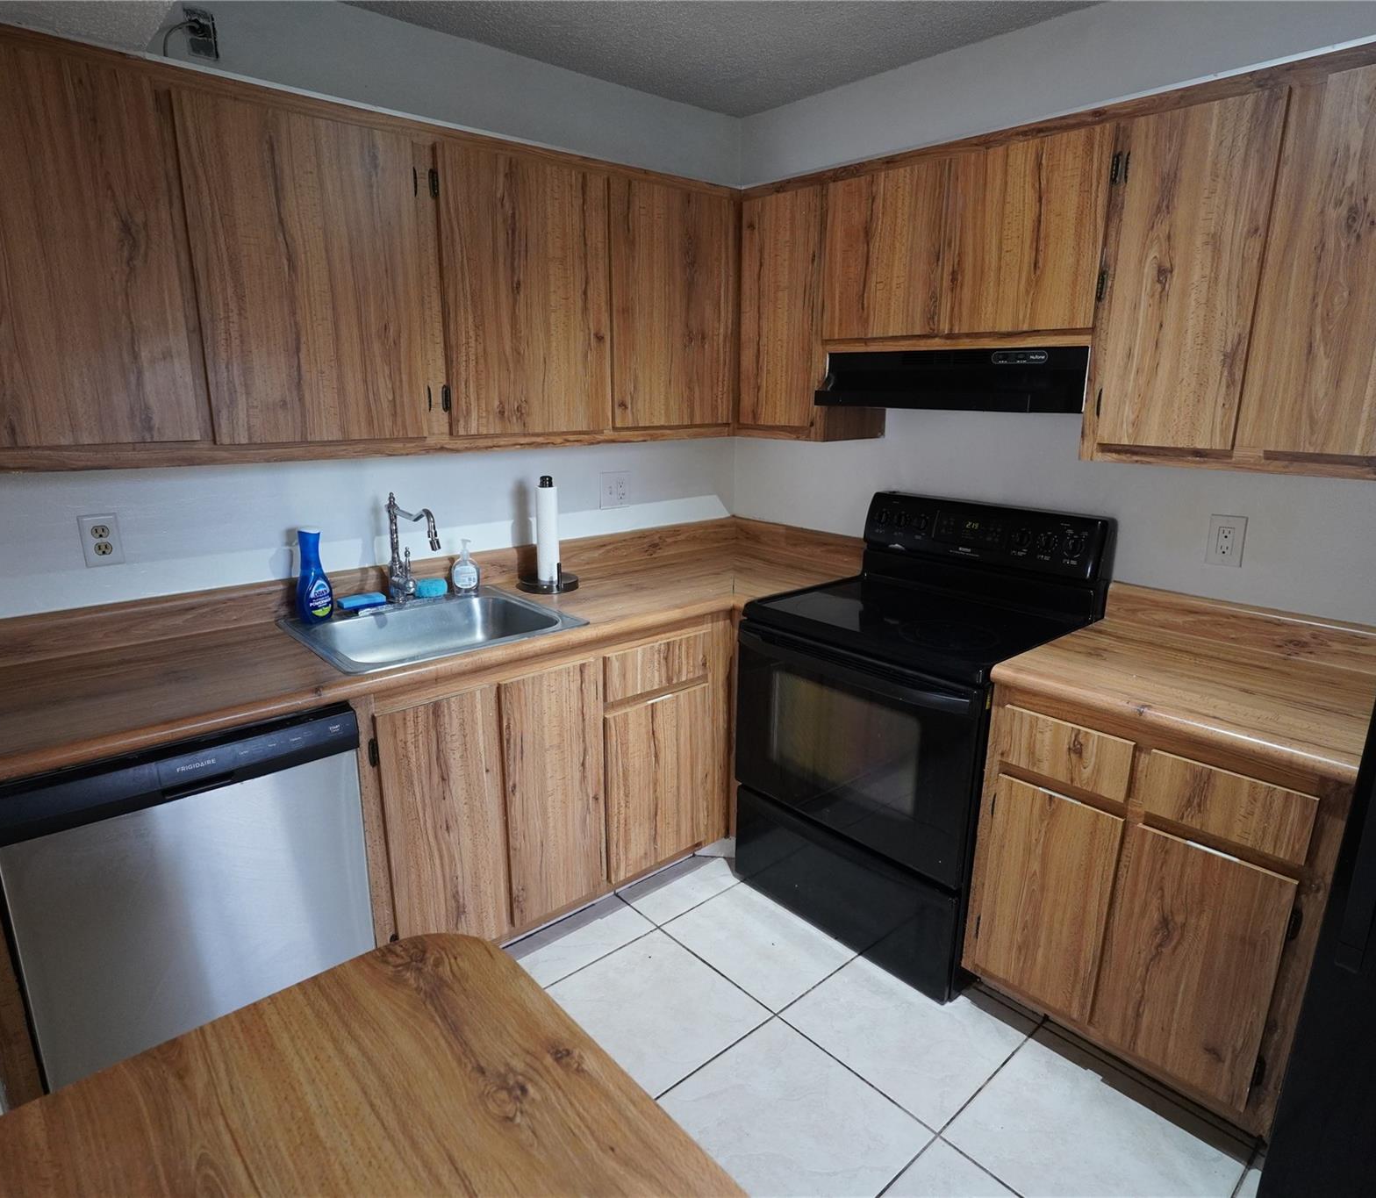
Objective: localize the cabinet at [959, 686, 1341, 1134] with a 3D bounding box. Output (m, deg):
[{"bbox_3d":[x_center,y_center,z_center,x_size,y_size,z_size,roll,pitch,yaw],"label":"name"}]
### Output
[{"bbox_3d":[1.156,0.595,1.917,0.606,0.815,0.671,-12,19,-40],"label":"cabinet"}]

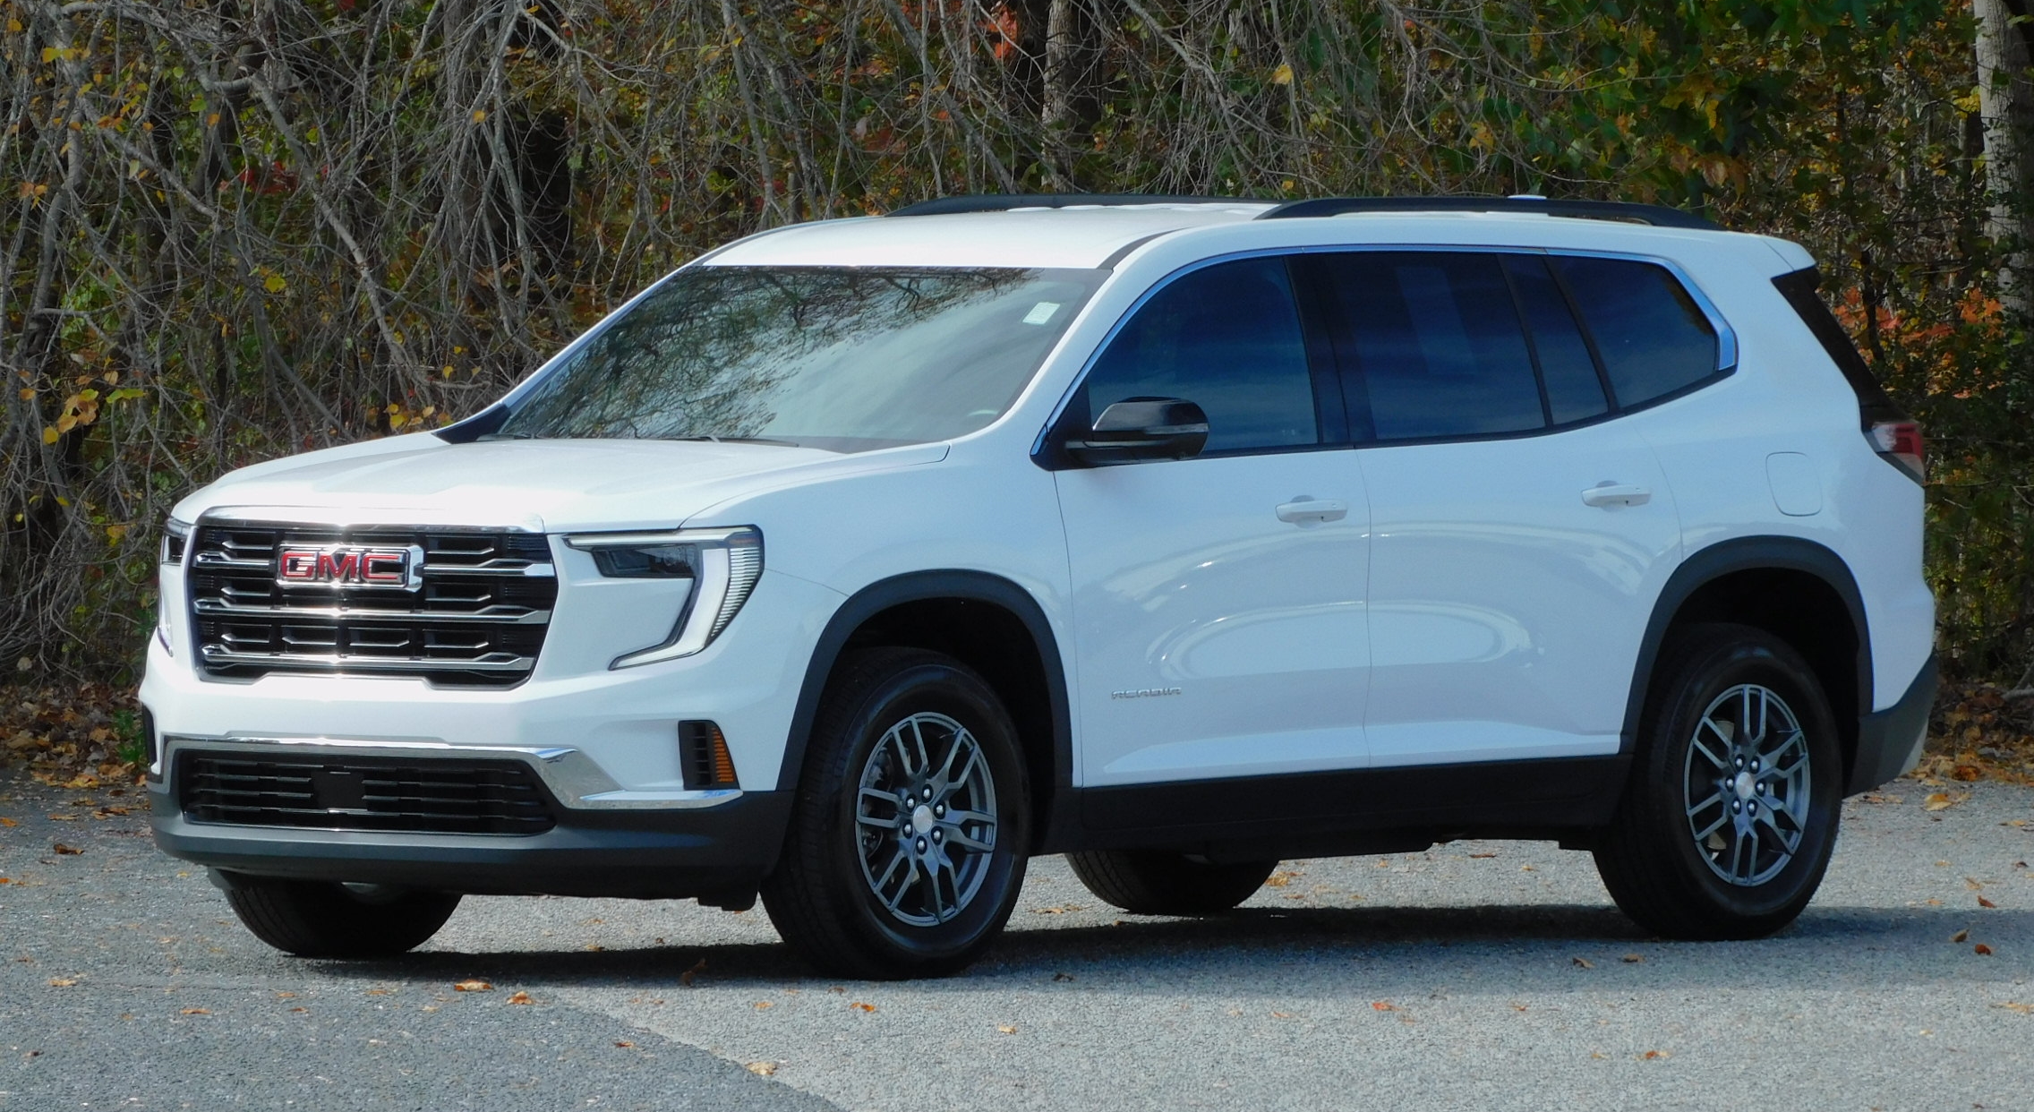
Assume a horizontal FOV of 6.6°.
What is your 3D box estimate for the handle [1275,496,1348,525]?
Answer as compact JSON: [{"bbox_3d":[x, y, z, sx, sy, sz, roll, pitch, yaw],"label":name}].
[{"bbox_3d":[0.689,-0.109,41.897,0.055,0.052,0.250,2,2,41],"label":"handle"}]

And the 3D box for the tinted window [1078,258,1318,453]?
[{"bbox_3d":[0.401,-0.477,41.708,0.070,0.480,0.880,-24,-15,38],"label":"tinted window"}]

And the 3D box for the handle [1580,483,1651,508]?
[{"bbox_3d":[1.447,-0.146,42.709,0.060,0.050,0.240,2,2,41],"label":"handle"}]

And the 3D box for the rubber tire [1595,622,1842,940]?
[{"bbox_3d":[1.712,0.553,43.255,0.255,0.775,0.780,2,2,41],"label":"rubber tire"}]

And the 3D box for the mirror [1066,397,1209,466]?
[{"bbox_3d":[0.278,-0.291,41.310,0.240,0.165,0.250,2,2,41],"label":"mirror"}]

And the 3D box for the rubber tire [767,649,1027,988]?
[{"bbox_3d":[-0.287,0.602,40.965,0.260,0.778,0.782,2,2,41],"label":"rubber tire"}]

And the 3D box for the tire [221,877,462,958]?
[{"bbox_3d":[-1.598,0.567,42.050,0.255,0.775,0.780,2,2,41],"label":"tire"}]

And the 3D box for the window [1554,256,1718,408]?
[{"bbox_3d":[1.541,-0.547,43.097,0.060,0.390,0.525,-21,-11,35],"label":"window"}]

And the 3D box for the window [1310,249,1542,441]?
[{"bbox_3d":[0.998,-0.507,42.420,0.060,0.471,0.740,-22,-13,38],"label":"window"}]

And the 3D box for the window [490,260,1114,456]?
[{"bbox_3d":[-0.538,-0.497,41.961,1.500,0.140,0.830,2,36,41],"label":"window"}]

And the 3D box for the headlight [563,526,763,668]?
[{"bbox_3d":[-0.807,0.099,40.471,0.340,0.335,0.350,2,2,41],"label":"headlight"}]

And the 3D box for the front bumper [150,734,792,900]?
[{"bbox_3d":[-1.420,0.589,40.969,1.960,0.350,0.480,2,2,41],"label":"front bumper"}]

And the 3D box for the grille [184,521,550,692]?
[{"bbox_3d":[-1.528,0.112,40.827,1.170,0.385,0.130,2,2,41],"label":"grille"}]

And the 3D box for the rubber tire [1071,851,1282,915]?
[{"bbox_3d":[0.404,0.518,44.379,0.255,0.775,0.780,2,2,41],"label":"rubber tire"}]

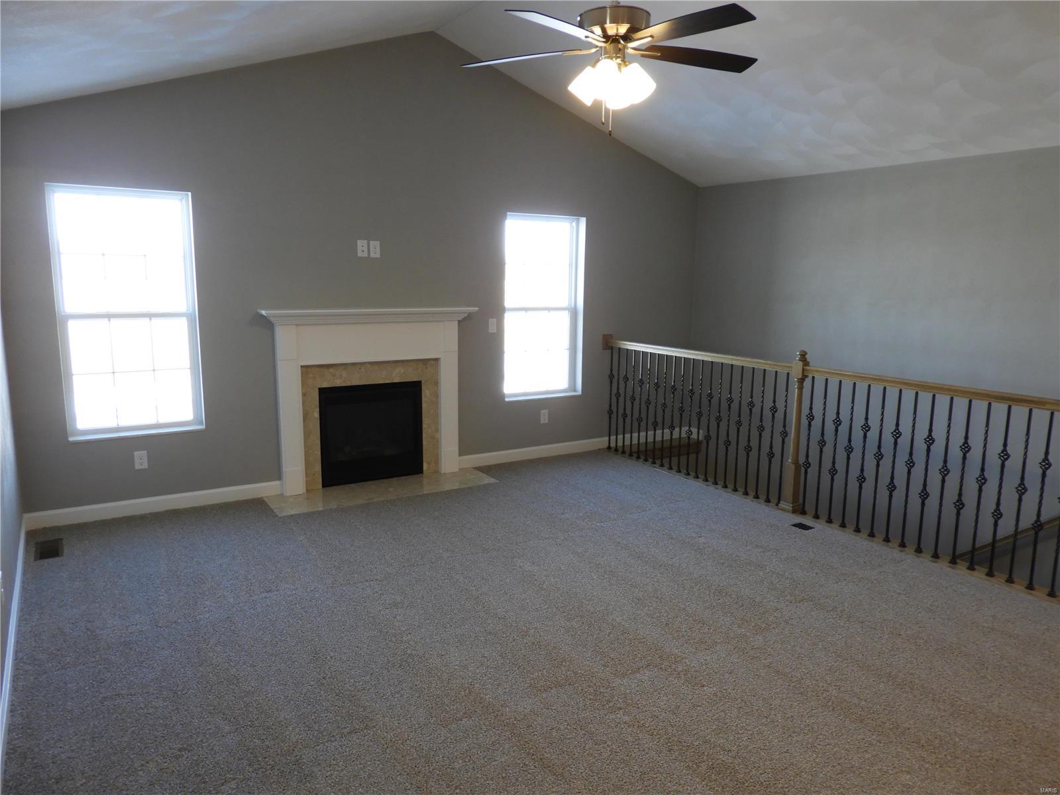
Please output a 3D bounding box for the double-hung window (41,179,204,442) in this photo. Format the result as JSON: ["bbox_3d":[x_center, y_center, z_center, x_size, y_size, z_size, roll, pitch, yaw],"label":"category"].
[{"bbox_3d":[-2.515,-0.523,4.623,0.775,1.524,0.100,-5,11,-32],"label":"double-hung window"}]

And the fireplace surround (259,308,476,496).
[{"bbox_3d":[-1.126,0.009,5.440,1.593,1.311,0.170,-5,11,-32],"label":"fireplace surround"}]

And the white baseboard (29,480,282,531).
[{"bbox_3d":[-2.411,0.703,4.837,1.514,0.107,0.015,-5,11,-32],"label":"white baseboard"}]

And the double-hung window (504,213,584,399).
[{"bbox_3d":[0.112,-0.762,6.255,0.783,1.523,0.100,-5,11,-32],"label":"double-hung window"}]

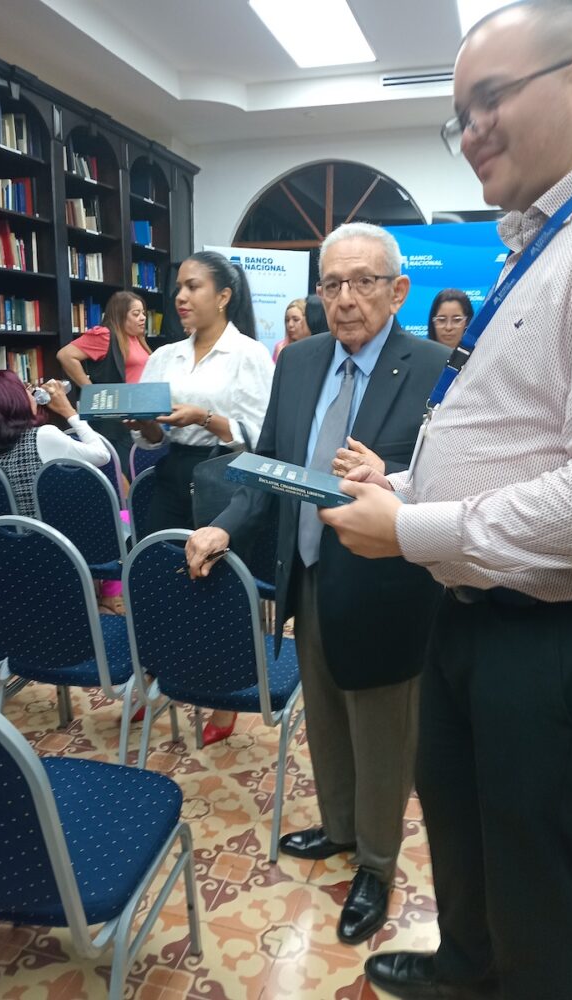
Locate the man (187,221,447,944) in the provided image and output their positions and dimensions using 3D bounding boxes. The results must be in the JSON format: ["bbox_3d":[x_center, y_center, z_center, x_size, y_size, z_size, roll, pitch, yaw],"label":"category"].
[{"bbox_3d":[0.111,0.194,1.528,0.630,1.630,0.430,7,15,21],"label":"man"}]

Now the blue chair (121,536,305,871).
[{"bbox_3d":[-0.172,0.470,1.851,0.440,0.923,0.550,5,12,18],"label":"blue chair"}]

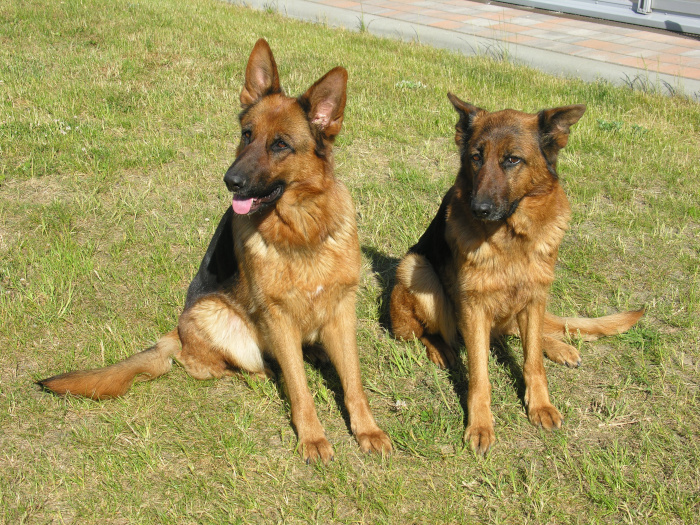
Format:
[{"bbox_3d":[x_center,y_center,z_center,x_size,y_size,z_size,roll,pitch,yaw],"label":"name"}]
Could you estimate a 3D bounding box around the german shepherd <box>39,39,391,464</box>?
[{"bbox_3d":[-0.272,-0.064,2.899,0.640,0.810,0.660,-9,22,-23],"label":"german shepherd"}]

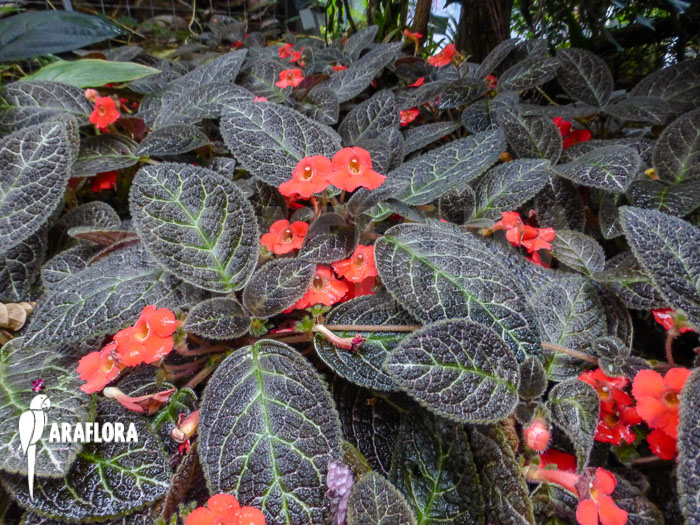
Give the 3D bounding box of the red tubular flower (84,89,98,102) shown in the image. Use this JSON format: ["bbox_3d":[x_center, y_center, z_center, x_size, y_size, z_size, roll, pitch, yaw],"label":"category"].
[{"bbox_3d":[-0.234,-0.151,0.440,0.013,0.013,0.017,-2,0,-3],"label":"red tubular flower"}]

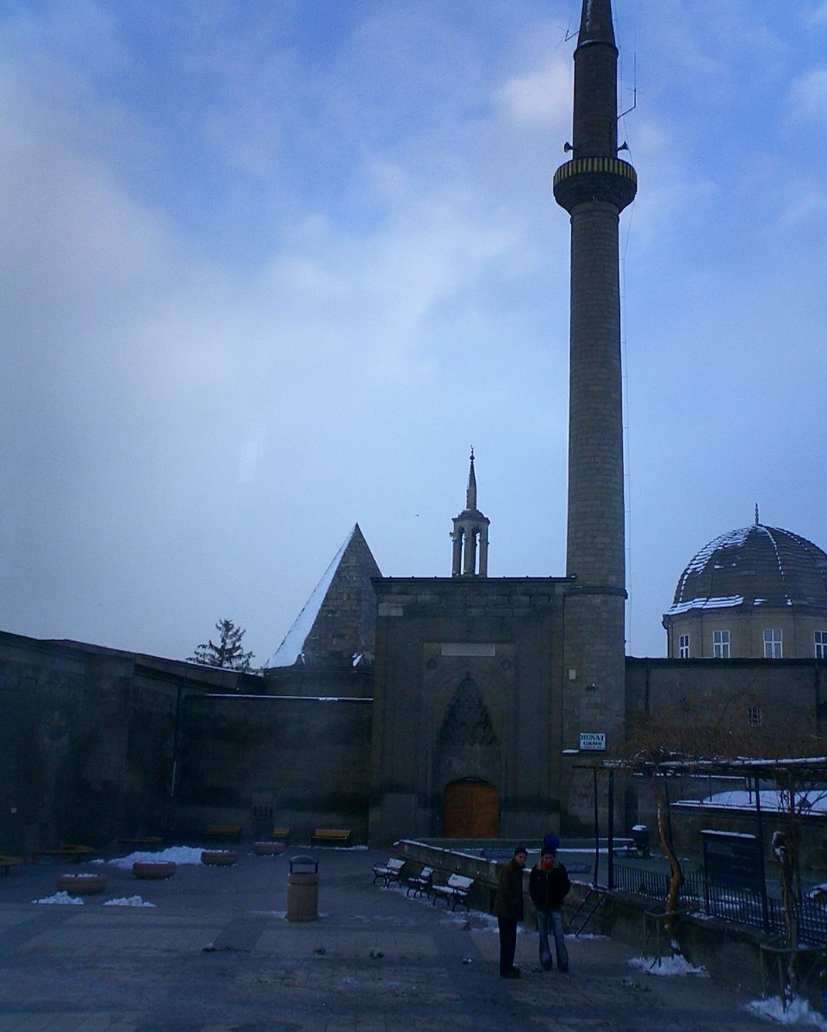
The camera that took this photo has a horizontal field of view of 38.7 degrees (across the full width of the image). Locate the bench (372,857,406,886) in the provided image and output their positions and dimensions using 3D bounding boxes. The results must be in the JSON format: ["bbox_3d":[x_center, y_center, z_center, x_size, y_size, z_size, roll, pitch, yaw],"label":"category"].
[{"bbox_3d":[-0.619,9.153,30.251,0.500,0.660,1.420,5,-13,-17],"label":"bench"}]

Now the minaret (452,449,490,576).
[{"bbox_3d":[2.402,-0.010,48.594,1.550,5.680,1.550,2,-12,-2],"label":"minaret"}]

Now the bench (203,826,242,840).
[{"bbox_3d":[-7.006,11.604,43.084,1.450,0.630,0.520,1,-12,2],"label":"bench"}]

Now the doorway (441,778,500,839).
[{"bbox_3d":[2.037,10.567,42.547,2.050,2.100,0.350,1,-12,5],"label":"doorway"}]

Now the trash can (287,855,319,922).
[{"bbox_3d":[-2.135,7.172,22.742,0.540,1.140,0.540,2,-12,0],"label":"trash can"}]

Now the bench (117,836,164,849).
[{"bbox_3d":[-9.259,11.073,40.026,0.580,0.720,1.550,-4,-13,22],"label":"bench"}]

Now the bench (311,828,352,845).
[{"bbox_3d":[-2.981,11.644,42.693,1.500,0.640,0.520,1,-12,5],"label":"bench"}]

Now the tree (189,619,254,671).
[{"bbox_3d":[-10.232,10.666,61.075,5.000,10.800,5.000,1,-12,0],"label":"tree"}]

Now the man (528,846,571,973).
[{"bbox_3d":[2.014,5.816,17.512,0.580,1.720,0.360,0,-12,7],"label":"man"}]

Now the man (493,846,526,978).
[{"bbox_3d":[1.395,5.688,17.072,0.380,1.760,0.470,-7,-15,34],"label":"man"}]

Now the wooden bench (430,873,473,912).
[{"bbox_3d":[0.837,7.971,24.893,0.500,0.660,1.250,6,-13,-21],"label":"wooden bench"}]

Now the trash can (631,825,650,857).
[{"bbox_3d":[6.183,8.837,32.106,0.490,0.820,0.490,-1,-12,15],"label":"trash can"}]

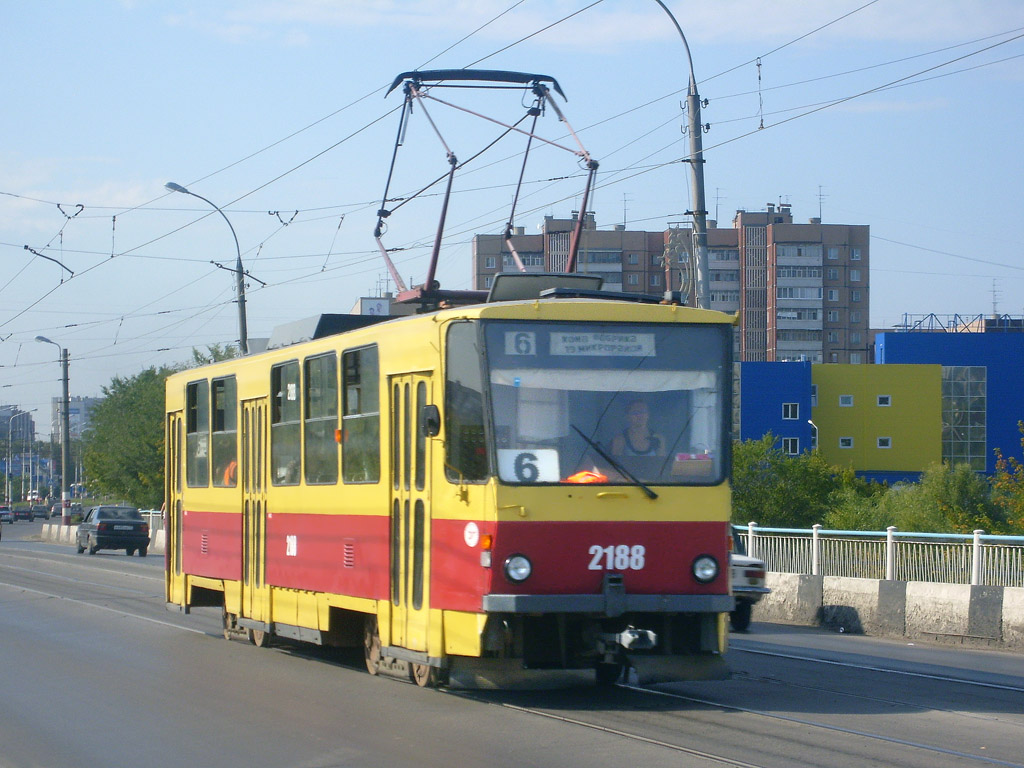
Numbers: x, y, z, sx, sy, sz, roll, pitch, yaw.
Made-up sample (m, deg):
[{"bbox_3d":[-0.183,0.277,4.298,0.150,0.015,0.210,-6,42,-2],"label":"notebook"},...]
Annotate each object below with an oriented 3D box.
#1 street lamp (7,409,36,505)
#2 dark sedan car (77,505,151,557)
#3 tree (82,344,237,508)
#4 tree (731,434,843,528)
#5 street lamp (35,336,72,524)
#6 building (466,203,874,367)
[{"bbox_3d":[-42.778,7.136,271.821,2.500,9.900,0.320,0,-2,-7],"label":"street lamp"},{"bbox_3d":[-11.521,4.214,89.557,1.680,1.400,4.440,1,-2,-16],"label":"dark sedan car"},{"bbox_3d":[-15.753,2.817,139.834,7.400,9.200,7.400,0,-2,0],"label":"tree"},{"bbox_3d":[6.290,3.718,74.910,4.200,5.000,4.200,0,-2,0],"label":"tree"},{"bbox_3d":[-17.167,2.040,115.916,1.420,7.650,0.340,1,-2,-16],"label":"street lamp"},{"bbox_3d":[21.875,-6.392,426.231,54.000,34.000,20.000,0,-2,2],"label":"building"}]

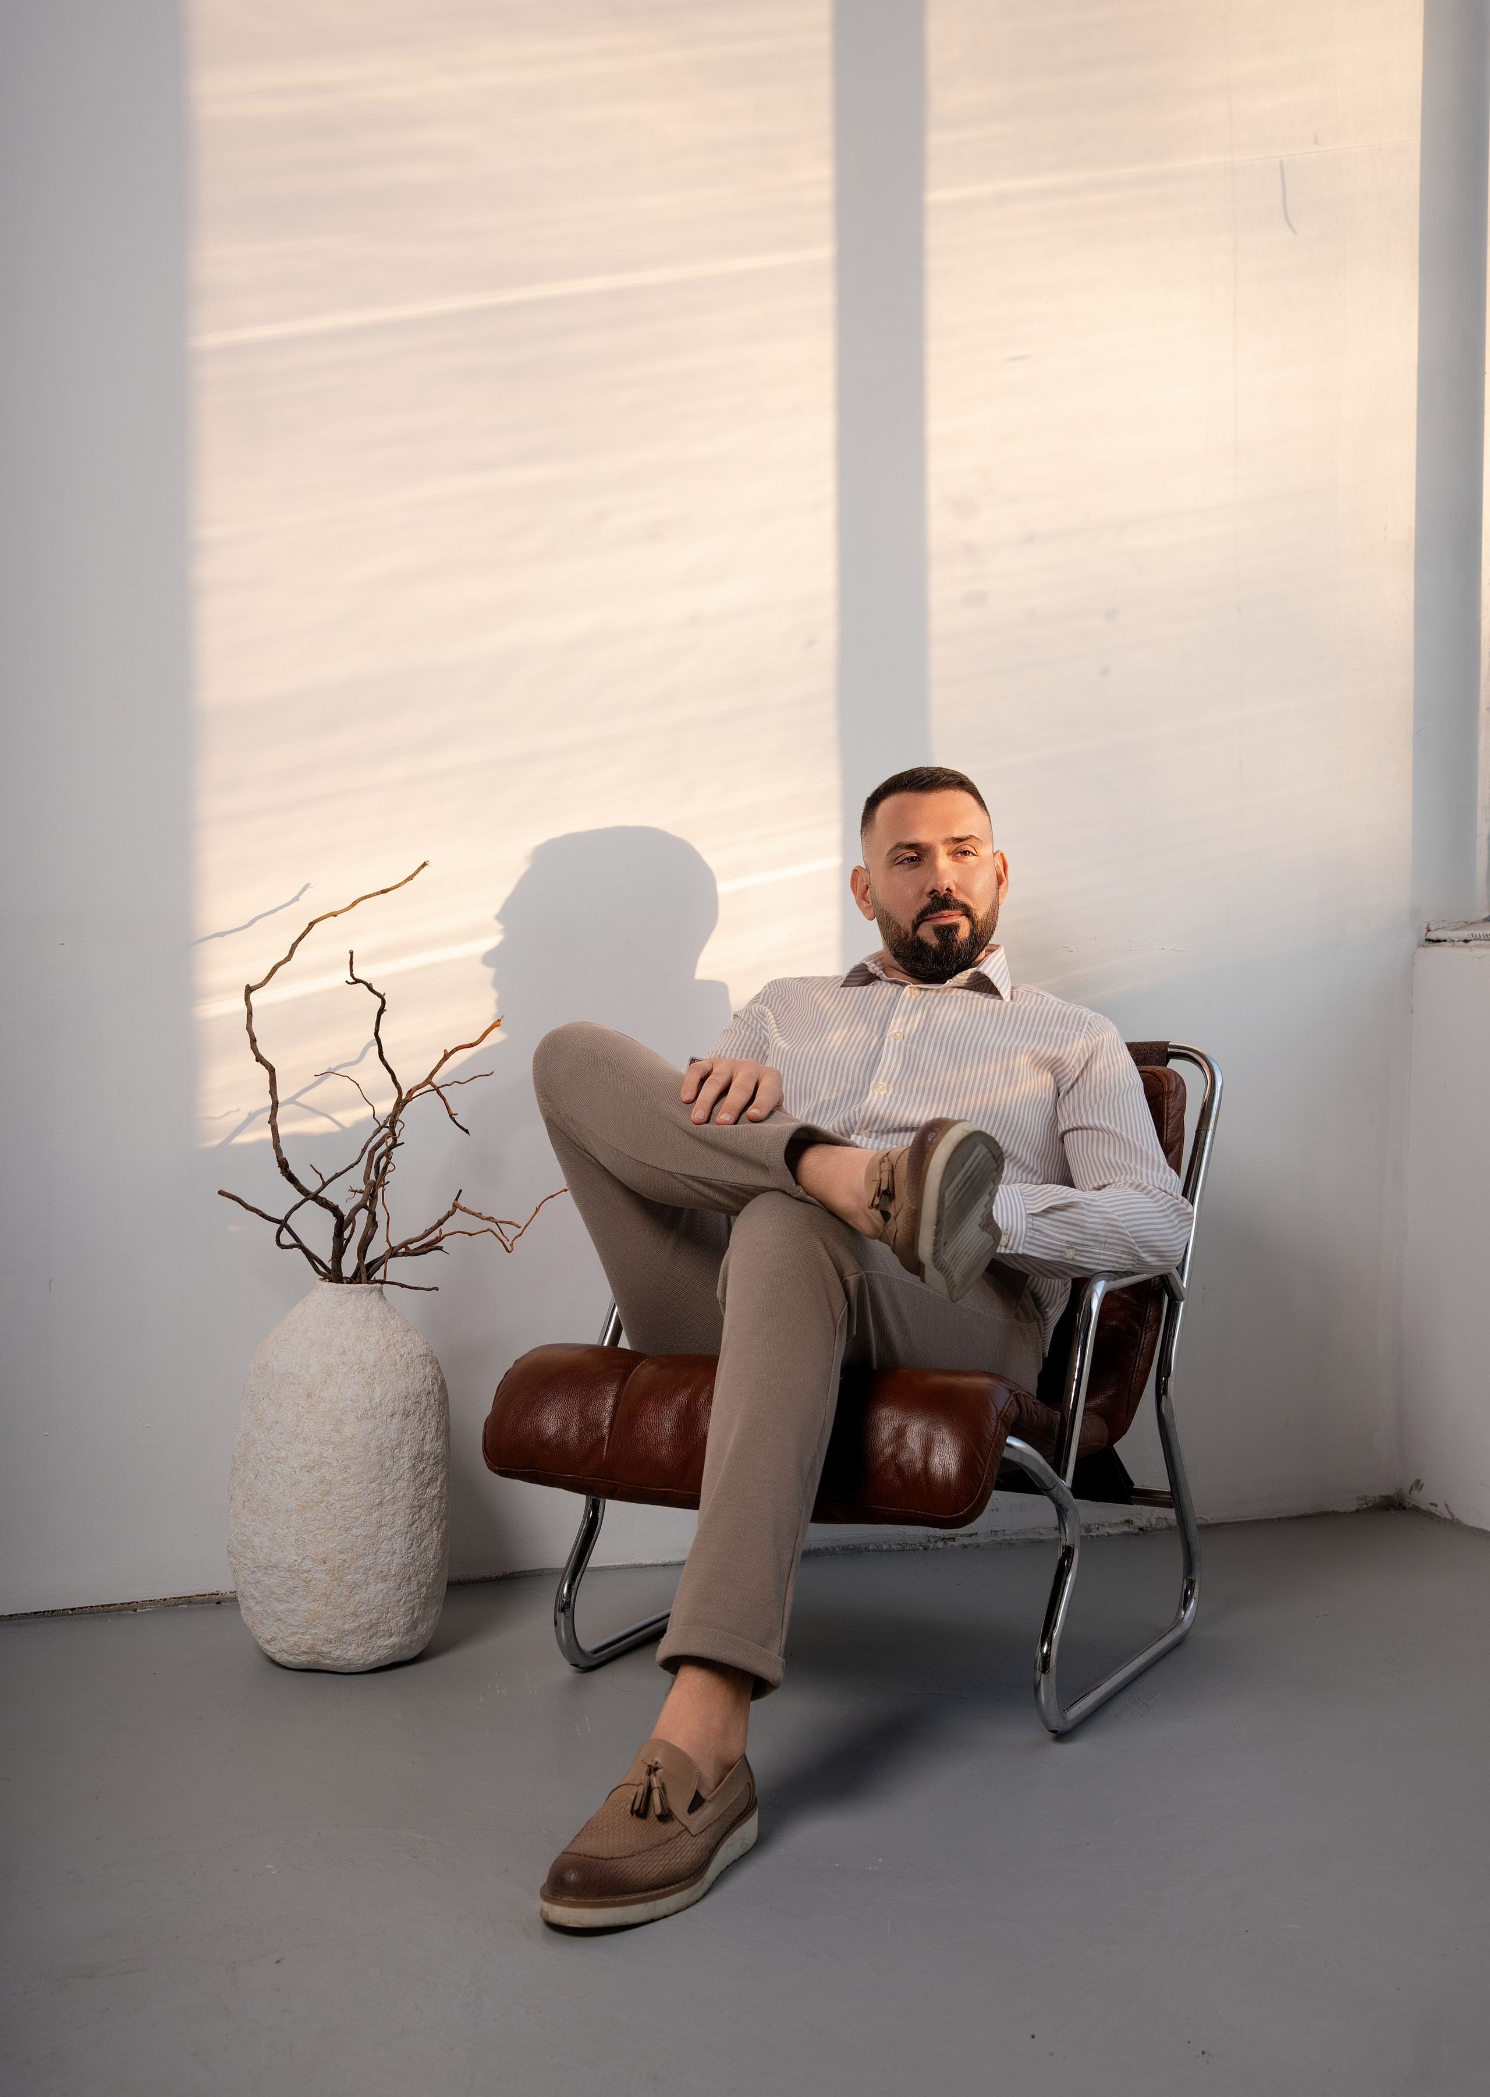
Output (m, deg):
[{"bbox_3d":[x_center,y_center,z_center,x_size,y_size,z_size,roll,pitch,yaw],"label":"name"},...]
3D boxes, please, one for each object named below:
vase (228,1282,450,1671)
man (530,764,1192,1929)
[{"bbox_3d":[-0.488,0.507,3.135,0.267,0.446,0.267,0,3,0],"label":"vase"},{"bbox_3d":[0.033,0.209,2.825,0.651,1.069,1.213,1,3,25],"label":"man"}]

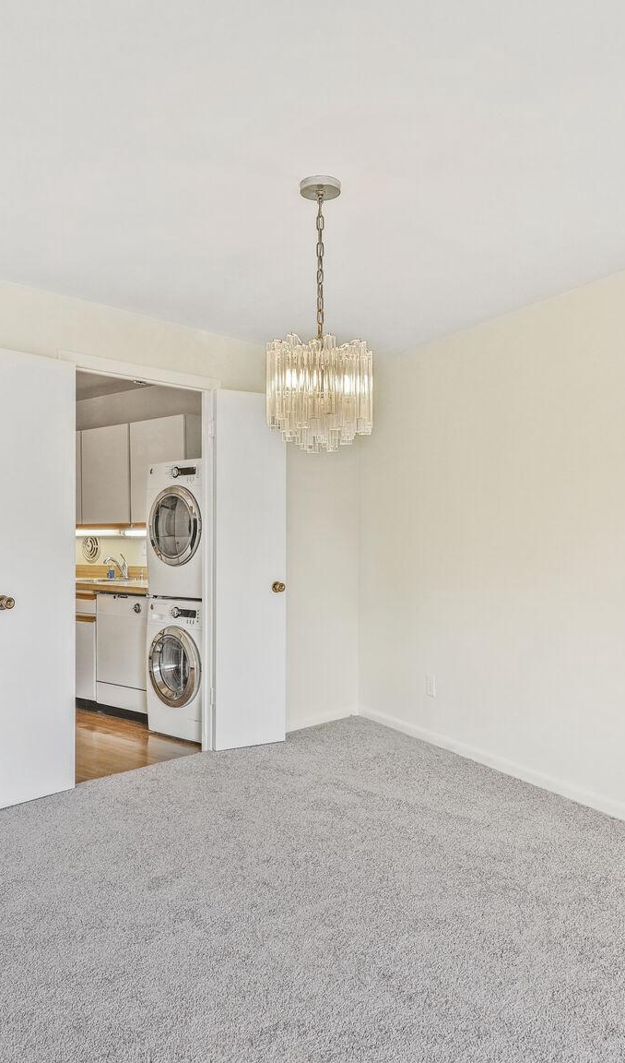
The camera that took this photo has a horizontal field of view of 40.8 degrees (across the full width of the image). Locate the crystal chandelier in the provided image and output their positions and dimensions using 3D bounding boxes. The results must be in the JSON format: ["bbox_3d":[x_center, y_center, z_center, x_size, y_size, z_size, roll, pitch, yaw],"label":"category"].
[{"bbox_3d":[0.023,-0.683,2.700,0.340,0.865,0.340,0,0,0],"label":"crystal chandelier"}]

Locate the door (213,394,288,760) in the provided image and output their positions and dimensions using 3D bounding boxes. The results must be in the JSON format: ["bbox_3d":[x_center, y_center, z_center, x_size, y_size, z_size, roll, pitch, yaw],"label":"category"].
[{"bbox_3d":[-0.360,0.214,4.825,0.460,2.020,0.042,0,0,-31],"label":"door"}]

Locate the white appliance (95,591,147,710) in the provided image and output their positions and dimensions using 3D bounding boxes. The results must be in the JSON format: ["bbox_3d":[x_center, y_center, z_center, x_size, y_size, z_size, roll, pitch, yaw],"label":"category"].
[{"bbox_3d":[-1.040,0.810,5.690,0.600,0.800,0.600,0,0,42],"label":"white appliance"}]

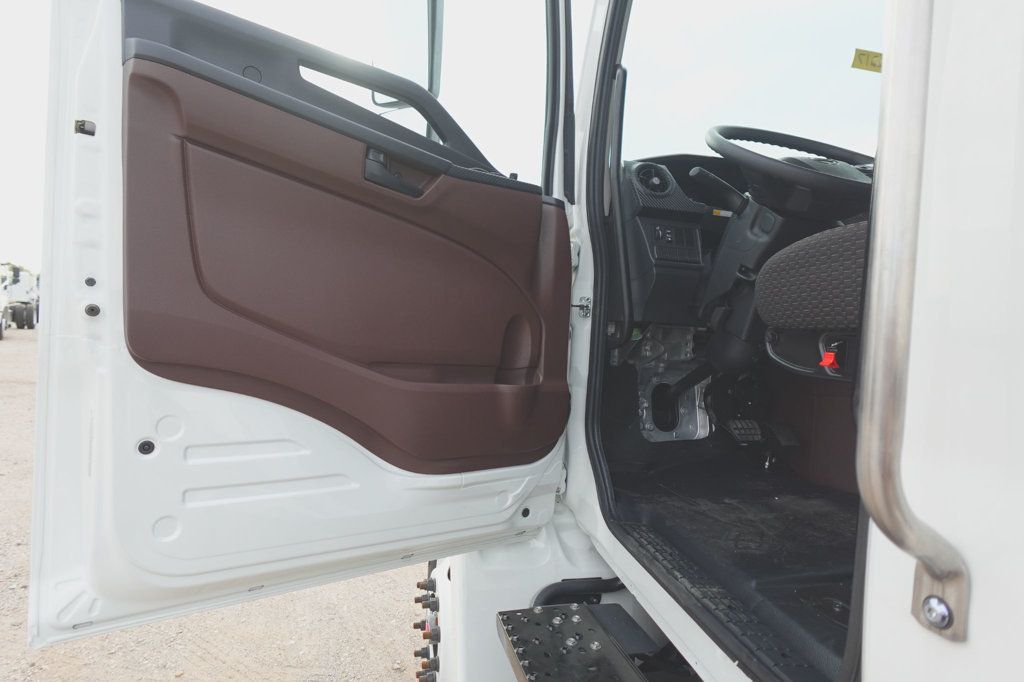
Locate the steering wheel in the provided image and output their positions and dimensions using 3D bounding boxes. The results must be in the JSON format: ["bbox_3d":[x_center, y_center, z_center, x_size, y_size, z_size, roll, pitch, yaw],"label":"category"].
[{"bbox_3d":[0.656,-0.381,1.280,0.450,0.090,0.450,4,33,-12],"label":"steering wheel"}]

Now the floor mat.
[{"bbox_3d":[0.499,0.349,1.069,0.620,0.070,1.000,3,3,-12],"label":"floor mat"}]

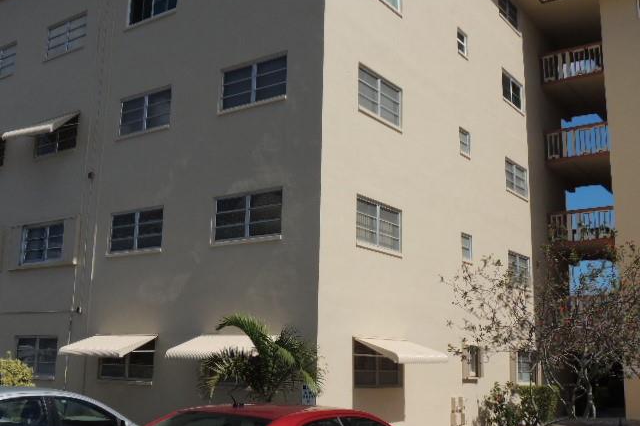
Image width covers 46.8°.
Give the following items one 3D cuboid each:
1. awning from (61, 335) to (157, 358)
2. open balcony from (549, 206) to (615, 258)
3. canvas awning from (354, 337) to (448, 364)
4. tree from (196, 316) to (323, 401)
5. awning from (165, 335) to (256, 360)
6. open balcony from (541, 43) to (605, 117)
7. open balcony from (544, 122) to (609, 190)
[{"bbox_3d":[-4.400,2.741,15.303,2.042,0.488,0.914,-7,-14,35],"label":"awning"},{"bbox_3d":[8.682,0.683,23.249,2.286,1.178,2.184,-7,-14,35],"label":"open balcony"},{"bbox_3d":[1.571,2.631,14.089,0.965,0.488,1.940,-7,-14,35],"label":"canvas awning"},{"bbox_3d":[-0.912,2.806,11.733,1.971,2.408,1.869,1,-12,0],"label":"tree"},{"bbox_3d":[-1.794,2.416,13.440,2.001,0.477,0.914,-7,-14,35],"label":"awning"},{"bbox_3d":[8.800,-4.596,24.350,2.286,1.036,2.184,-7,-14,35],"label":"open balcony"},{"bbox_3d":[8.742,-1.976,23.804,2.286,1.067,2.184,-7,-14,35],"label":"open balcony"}]

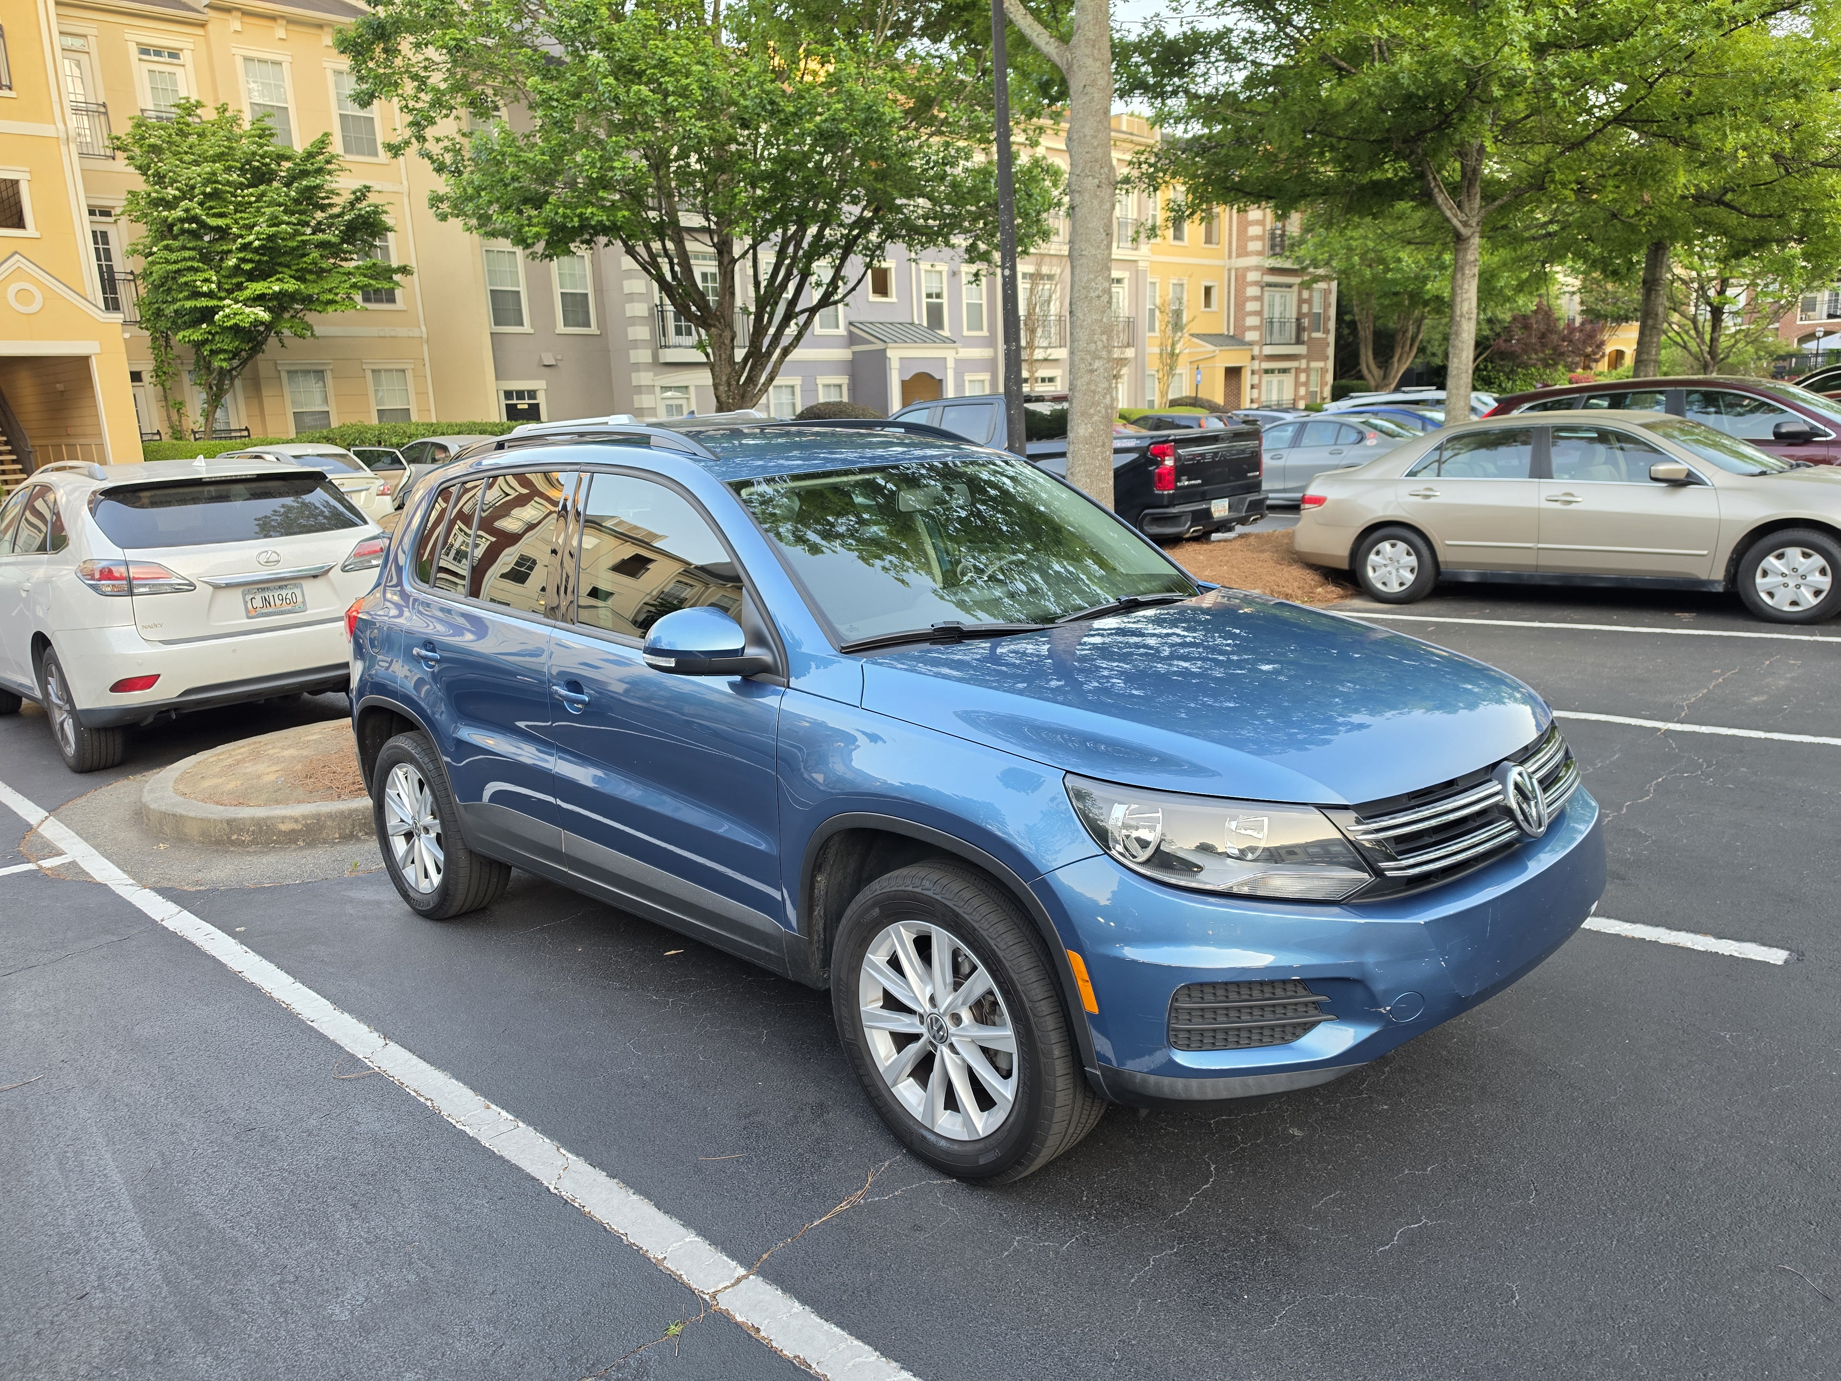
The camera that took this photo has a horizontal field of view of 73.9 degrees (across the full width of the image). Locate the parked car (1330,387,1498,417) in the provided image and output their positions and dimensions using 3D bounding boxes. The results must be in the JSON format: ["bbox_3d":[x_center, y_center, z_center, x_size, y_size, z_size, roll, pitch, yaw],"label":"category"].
[{"bbox_3d":[9.450,-4.800,23.000,4.650,1.660,1.820,9,17,44],"label":"parked car"}]

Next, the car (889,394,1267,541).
[{"bbox_3d":[0.790,-2.280,13.700,5.890,1.970,2.060,9,17,44],"label":"car"}]

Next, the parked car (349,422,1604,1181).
[{"bbox_3d":[-0.354,-0.050,4.037,4.430,1.690,1.840,7,16,44],"label":"parked car"}]

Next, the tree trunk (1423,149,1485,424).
[{"bbox_3d":[6.450,-4.150,14.700,0.680,4.600,0.550,-2,13,0],"label":"tree trunk"}]

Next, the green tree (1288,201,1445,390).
[{"bbox_3d":[13.500,-11.000,37.000,5.000,7.000,4.800,-2,13,0],"label":"green tree"}]

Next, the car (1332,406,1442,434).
[{"bbox_3d":[8.050,-4.170,21.100,4.600,1.470,1.820,9,17,44],"label":"car"}]

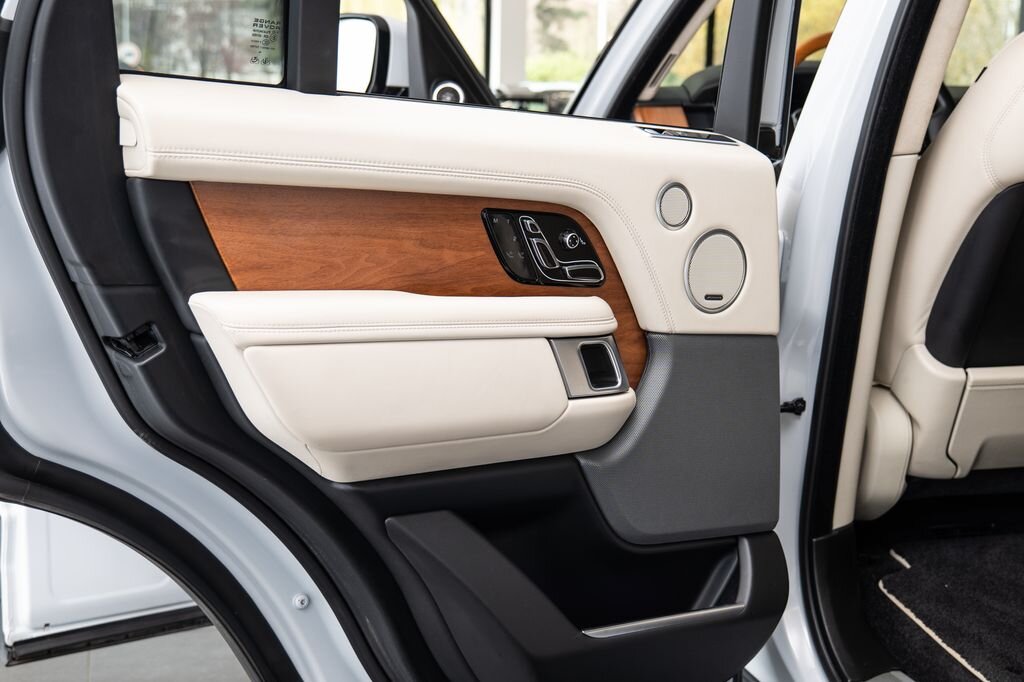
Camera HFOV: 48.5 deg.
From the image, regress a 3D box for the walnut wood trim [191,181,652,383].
[{"bbox_3d":[-0.078,-0.061,1.407,0.630,0.260,0.045,-4,9,-32],"label":"walnut wood trim"}]

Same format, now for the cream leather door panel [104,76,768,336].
[{"bbox_3d":[-0.013,-0.149,1.437,0.910,0.300,0.105,-4,9,-32],"label":"cream leather door panel"}]

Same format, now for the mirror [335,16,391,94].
[{"bbox_3d":[-0.369,-0.648,2.600,0.250,0.185,0.140,7,9,38],"label":"mirror"}]

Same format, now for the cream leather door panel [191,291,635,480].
[{"bbox_3d":[-0.102,0.041,1.382,0.570,0.215,0.115,-4,9,-32],"label":"cream leather door panel"}]

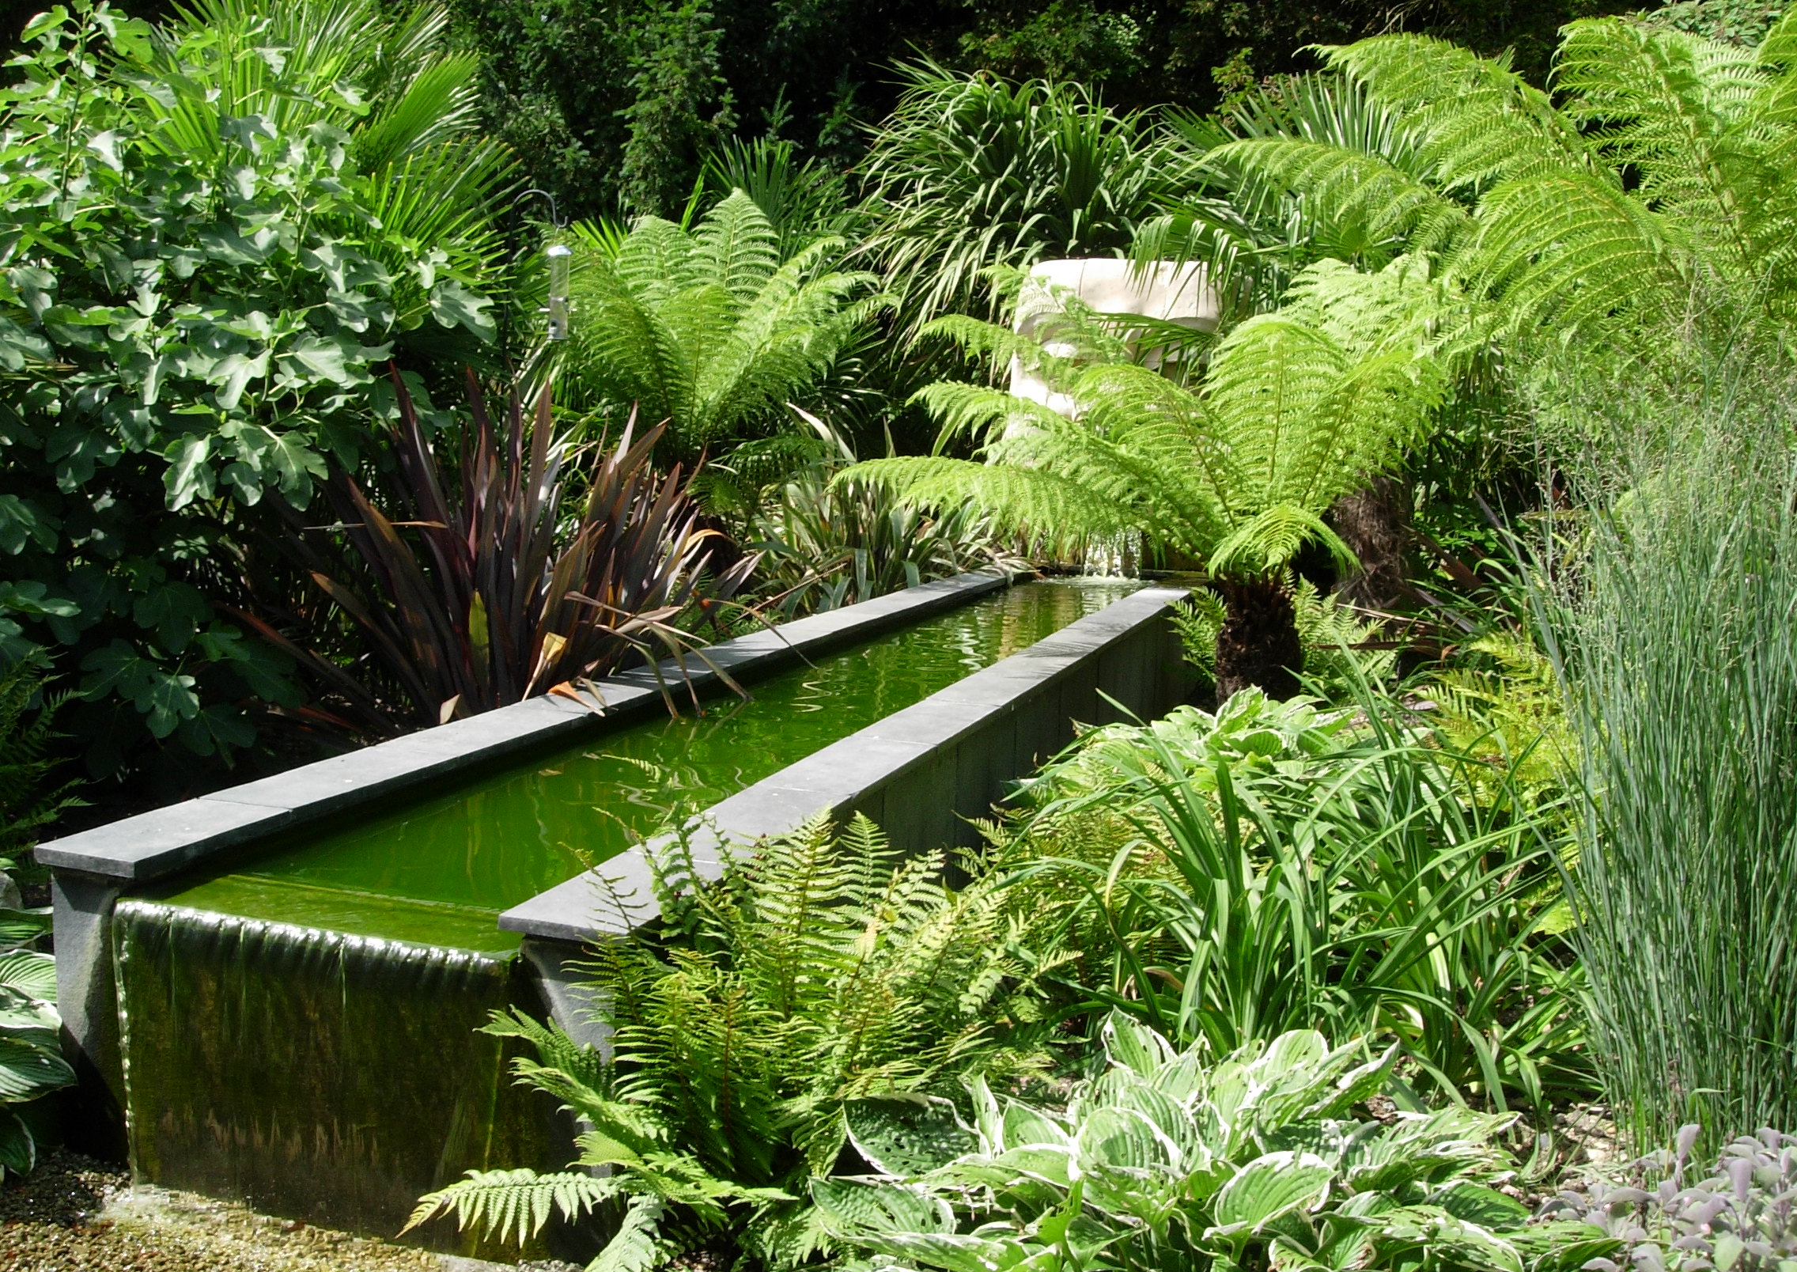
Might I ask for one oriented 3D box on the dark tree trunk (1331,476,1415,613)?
[{"bbox_3d":[2.323,-0.438,9.700,0.394,0.893,0.394,4,7,0],"label":"dark tree trunk"}]

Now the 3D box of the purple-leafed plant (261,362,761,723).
[{"bbox_3d":[-1.150,-0.213,5.753,1.443,1.085,1.200,4,7,0],"label":"purple-leafed plant"}]

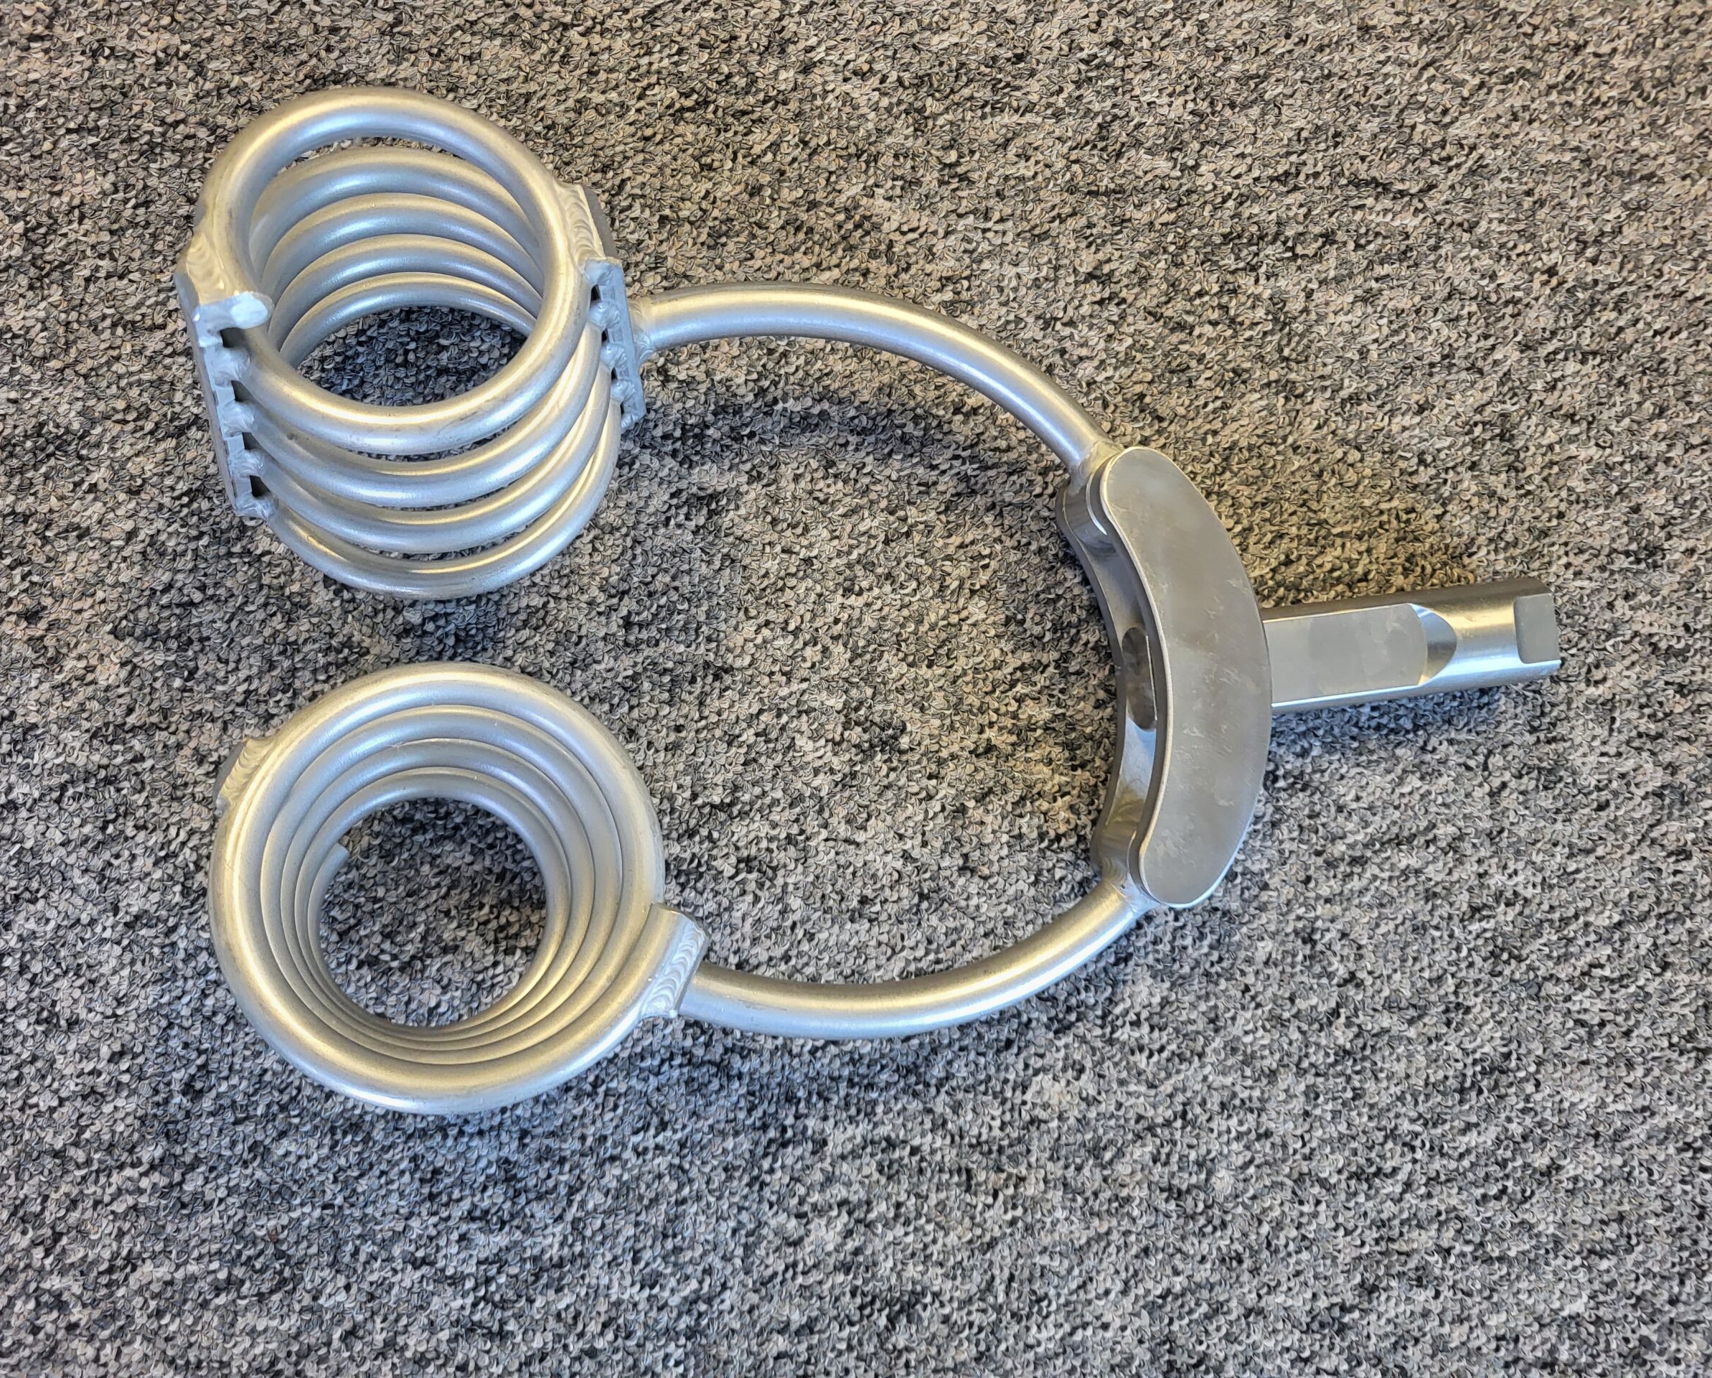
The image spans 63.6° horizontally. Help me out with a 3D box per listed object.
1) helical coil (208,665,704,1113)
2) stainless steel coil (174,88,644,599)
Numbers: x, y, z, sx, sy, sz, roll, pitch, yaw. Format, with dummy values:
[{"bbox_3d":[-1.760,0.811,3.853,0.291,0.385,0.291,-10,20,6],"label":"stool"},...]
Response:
[{"bbox_3d":[-0.114,0.057,0.383,0.125,0.116,0.114,6,73,-18],"label":"helical coil"},{"bbox_3d":[-0.094,-0.072,0.304,0.097,0.094,0.088,5,75,-9],"label":"stainless steel coil"}]

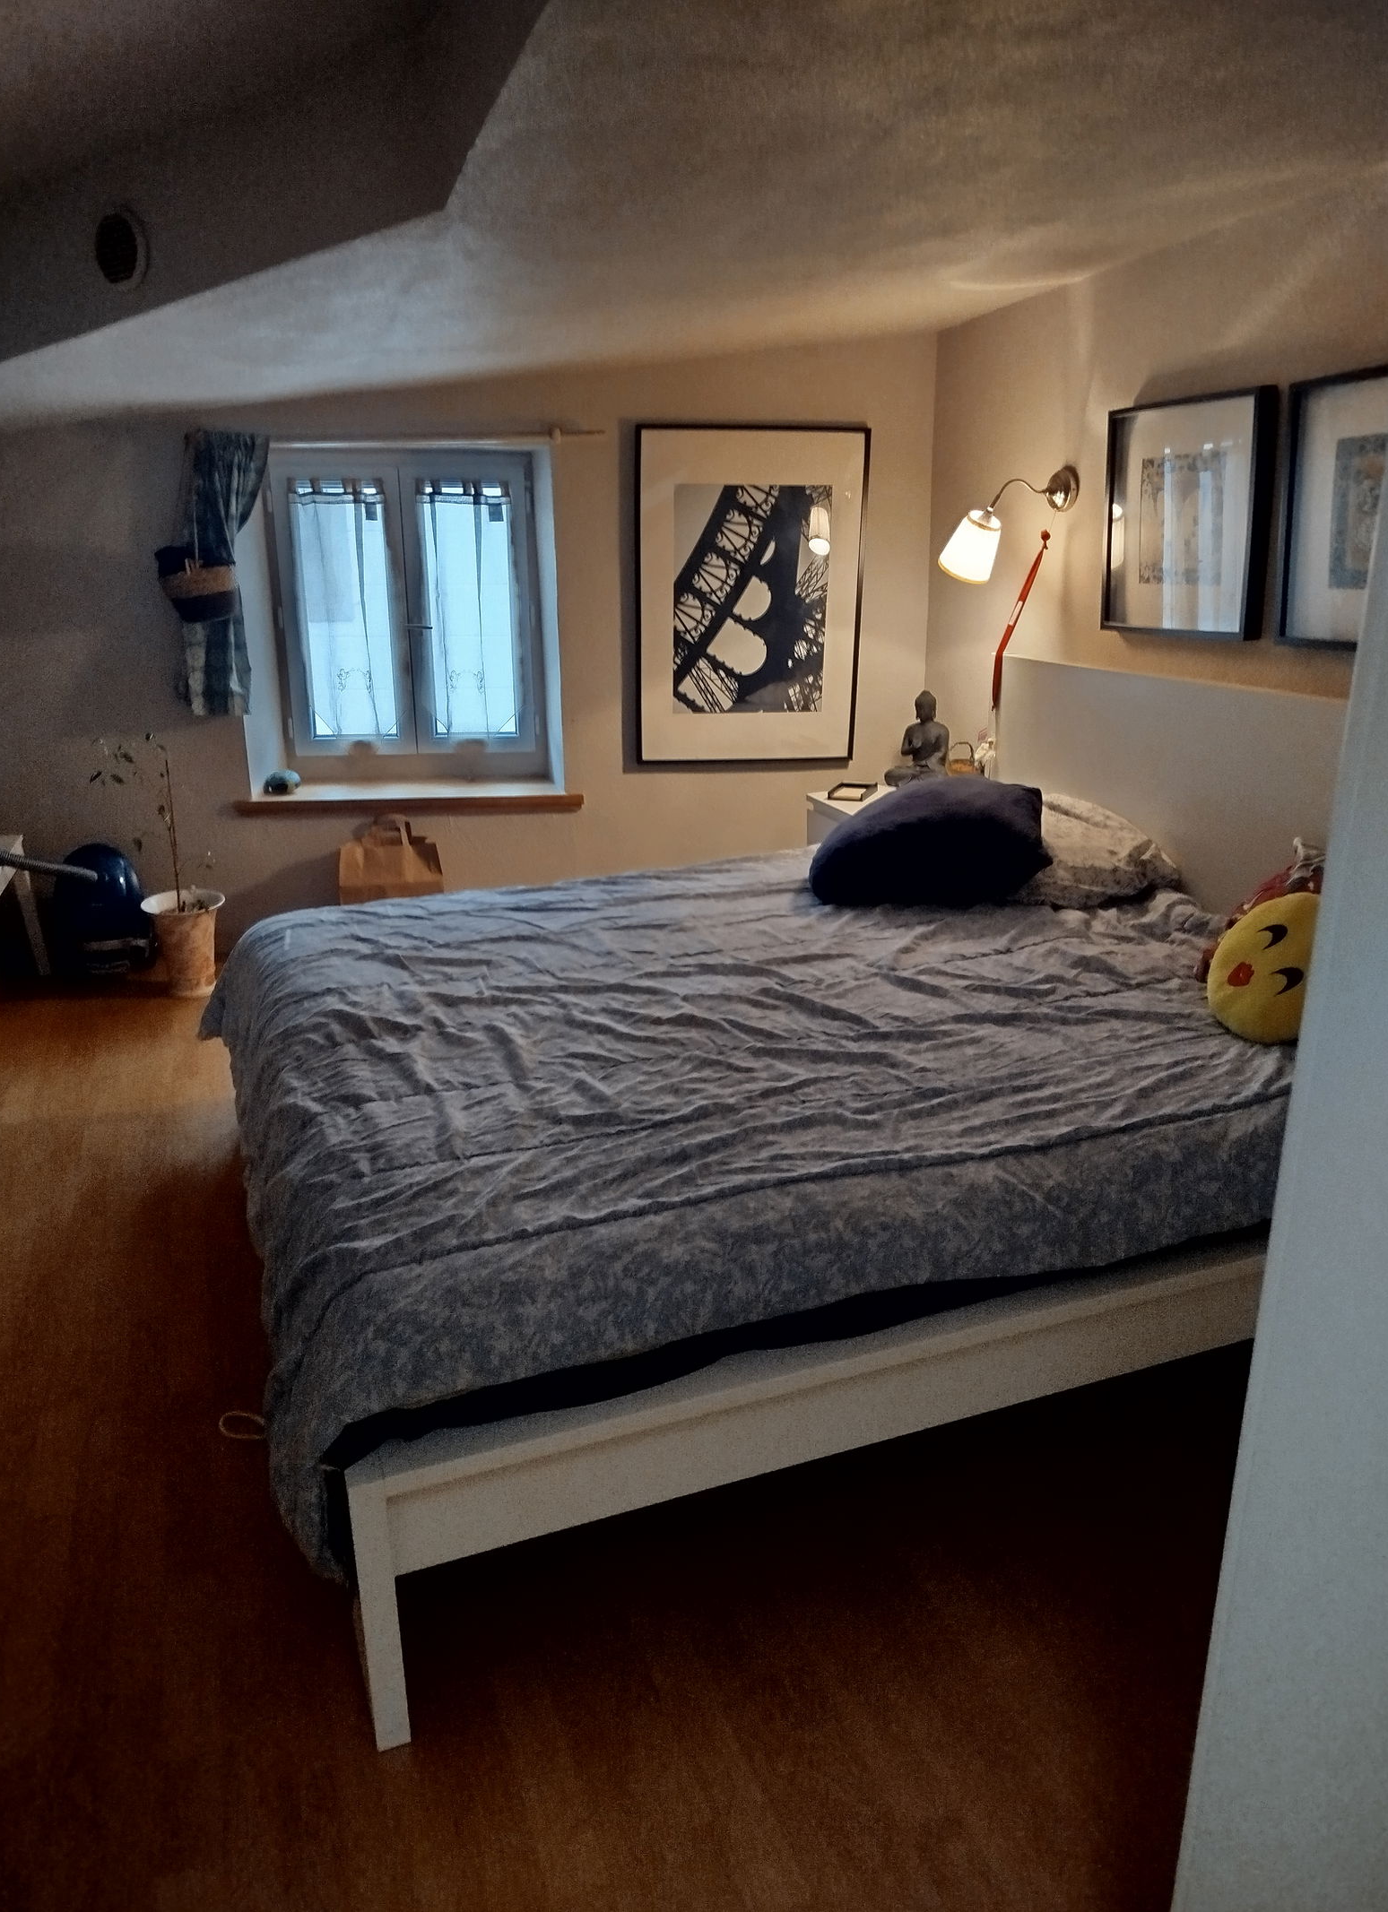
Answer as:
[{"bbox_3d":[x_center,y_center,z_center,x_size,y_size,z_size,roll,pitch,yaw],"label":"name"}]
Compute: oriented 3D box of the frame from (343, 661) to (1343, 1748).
[{"bbox_3d":[0.247,0.048,2.611,2.090,1.000,1.960,-8,19,-20],"label":"frame"}]

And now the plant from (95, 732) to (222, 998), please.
[{"bbox_3d":[-1.589,-0.267,3.992,0.320,0.790,0.300,-2,18,-4],"label":"plant"}]

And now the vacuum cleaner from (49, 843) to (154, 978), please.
[{"bbox_3d":[-1.874,-0.156,4.247,0.280,0.420,0.250,-2,18,-4],"label":"vacuum cleaner"}]

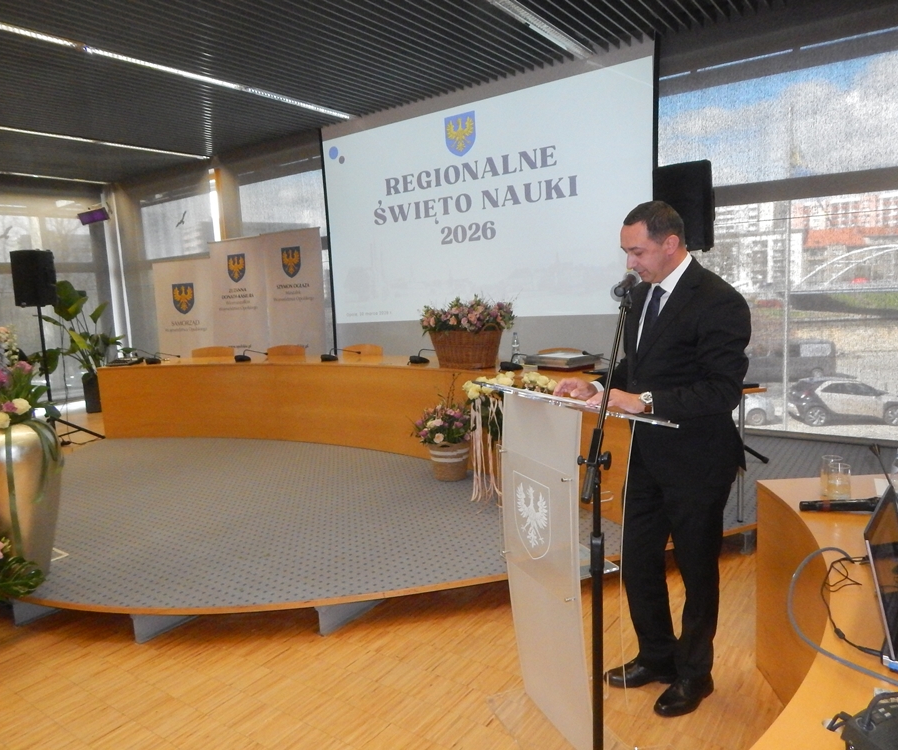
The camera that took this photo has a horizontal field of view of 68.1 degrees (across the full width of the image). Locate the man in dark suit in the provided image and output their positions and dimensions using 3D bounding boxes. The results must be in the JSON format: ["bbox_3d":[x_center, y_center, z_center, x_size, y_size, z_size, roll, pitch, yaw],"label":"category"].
[{"bbox_3d":[0.723,0.302,2.297,0.640,1.770,0.560,-5,8,-19],"label":"man in dark suit"}]

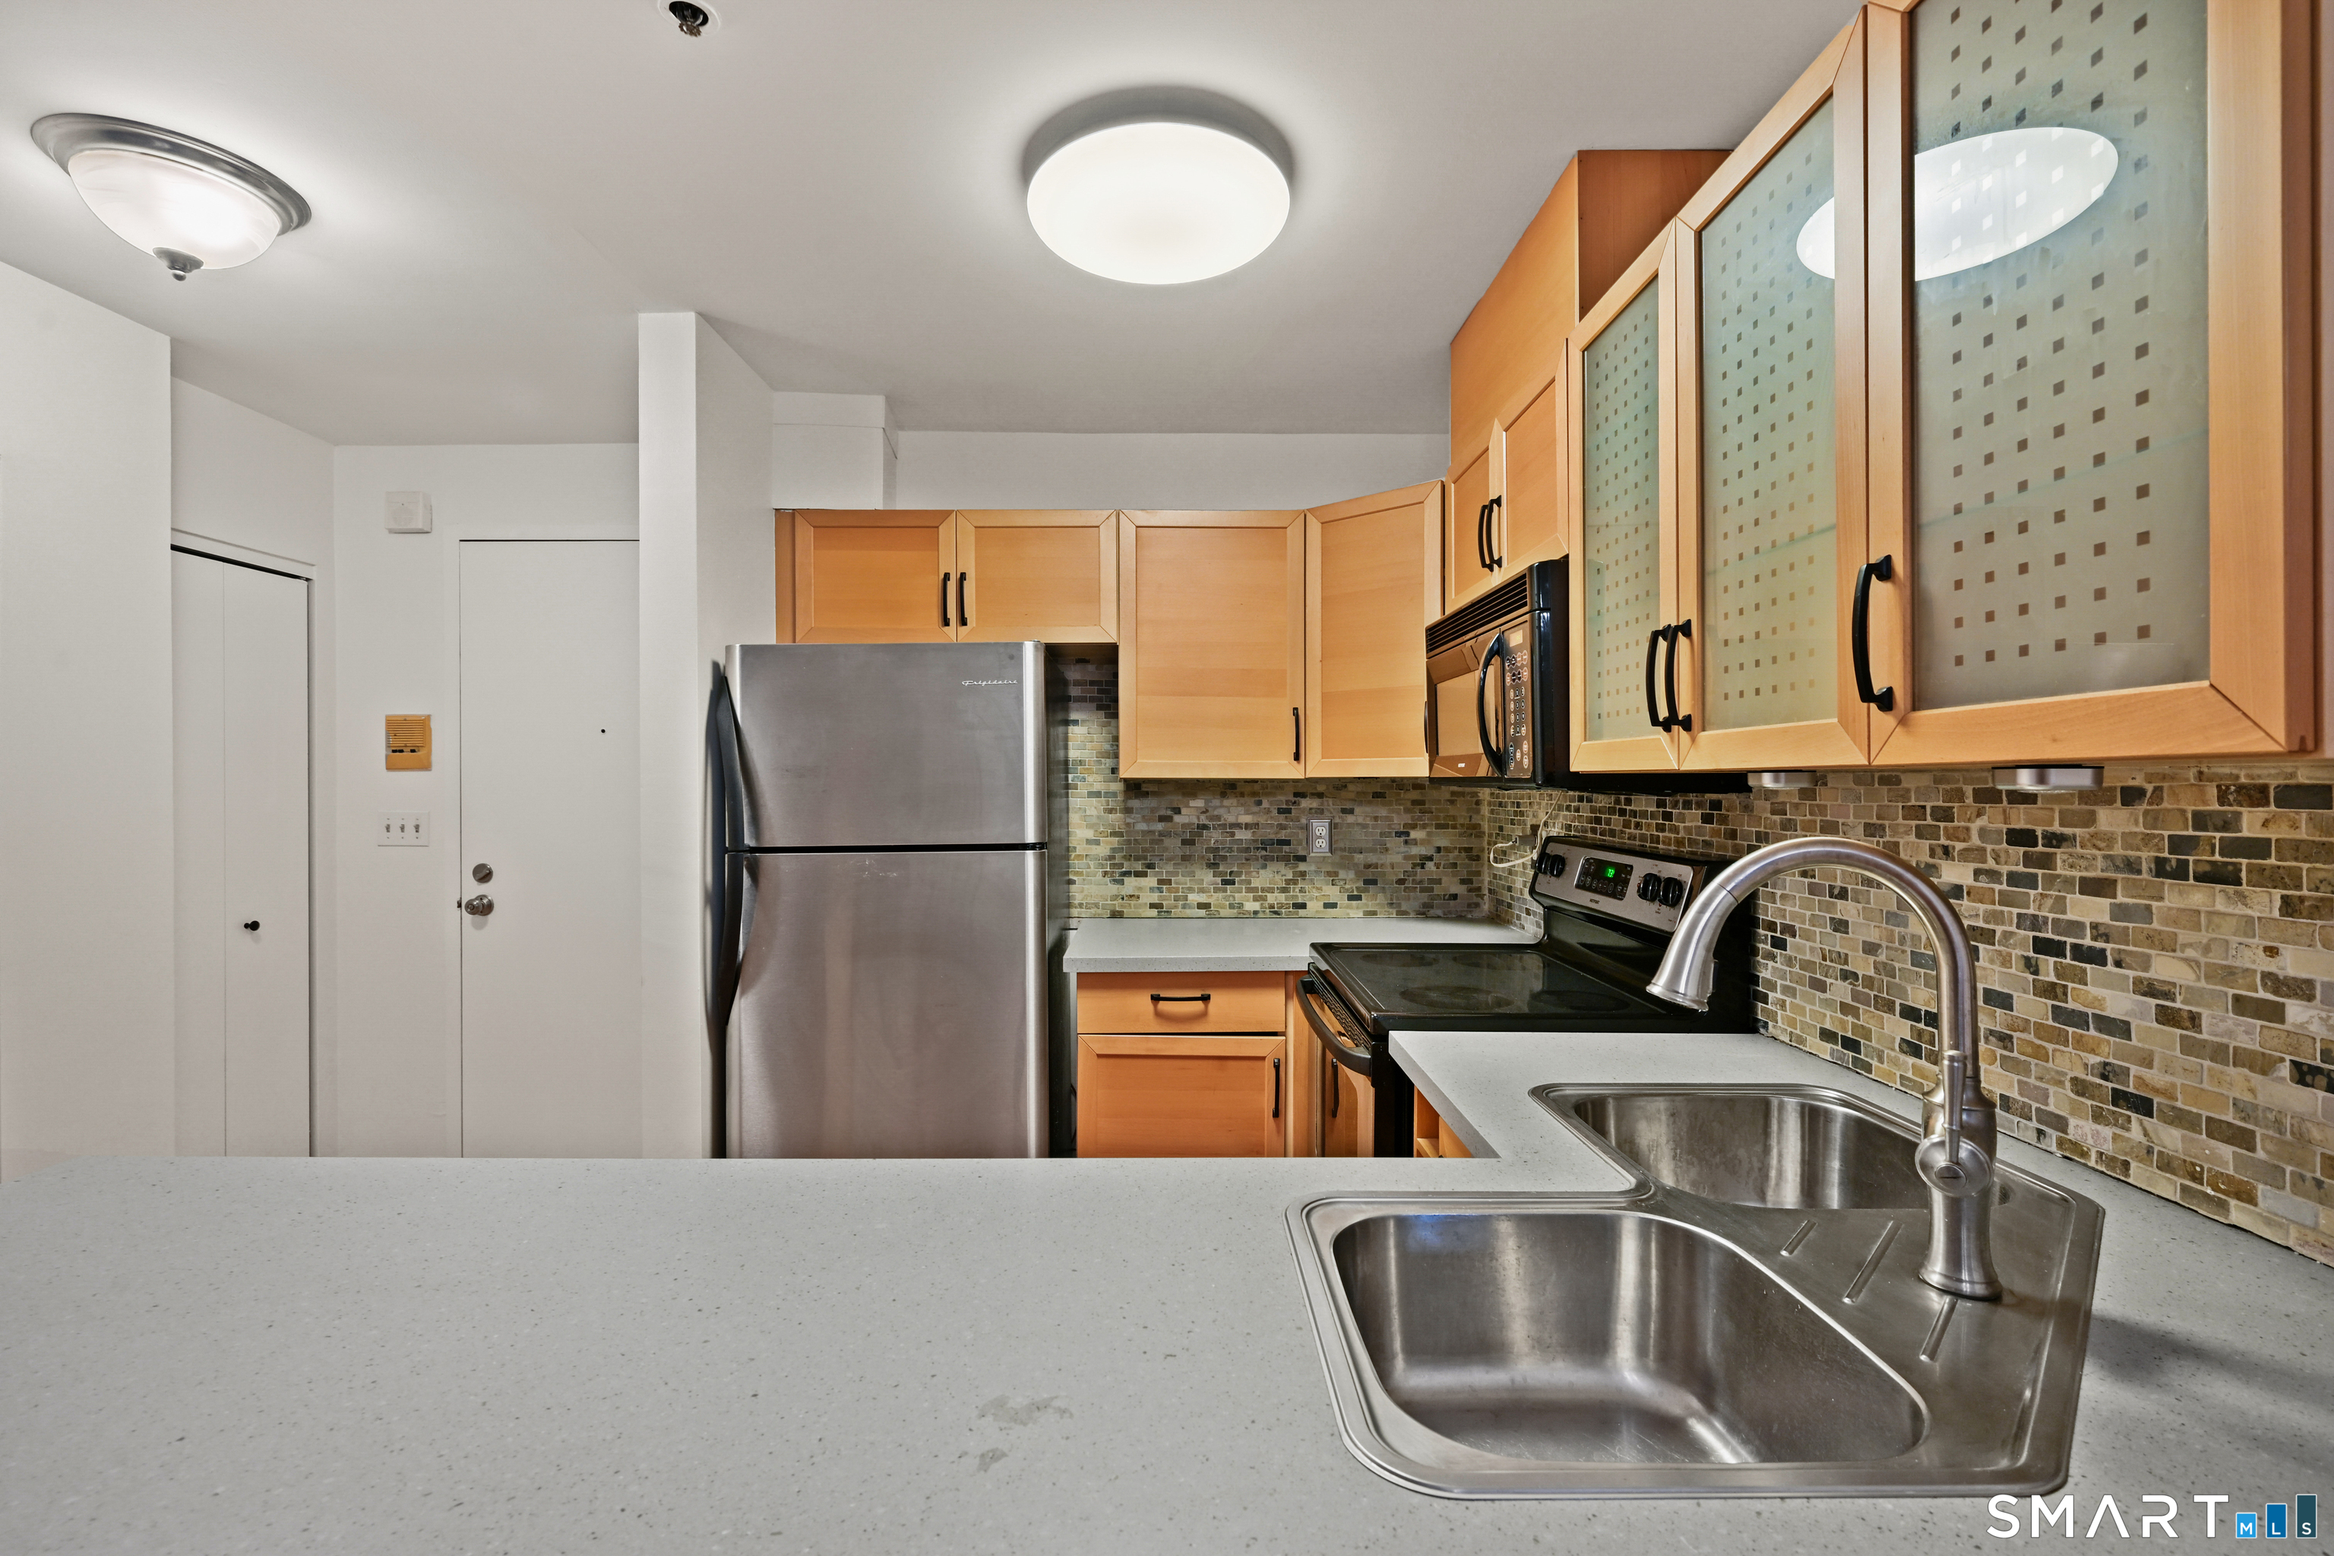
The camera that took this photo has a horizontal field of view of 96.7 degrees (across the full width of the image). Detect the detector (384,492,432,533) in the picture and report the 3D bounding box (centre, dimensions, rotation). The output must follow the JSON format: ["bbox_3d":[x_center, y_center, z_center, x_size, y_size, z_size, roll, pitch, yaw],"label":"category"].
[{"bbox_3d":[-2.423,-0.848,3.317,0.122,0.122,0.043,0,0,0],"label":"detector"}]

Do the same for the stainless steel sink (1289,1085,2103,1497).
[{"bbox_3d":[0.518,0.525,1.023,0.605,0.190,1.080,0,0,45],"label":"stainless steel sink"}]

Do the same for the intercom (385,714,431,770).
[{"bbox_3d":[-2.428,-0.111,3.318,0.140,0.180,0.035,0,0,0],"label":"intercom"}]

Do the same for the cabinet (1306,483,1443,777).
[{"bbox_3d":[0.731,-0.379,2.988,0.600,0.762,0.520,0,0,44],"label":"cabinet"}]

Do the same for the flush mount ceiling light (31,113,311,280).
[{"bbox_3d":[-1.763,-0.980,1.855,0.364,0.184,0.364,0,0,0],"label":"flush mount ceiling light"}]

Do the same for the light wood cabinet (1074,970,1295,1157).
[{"bbox_3d":[0.039,0.918,2.907,0.527,0.875,0.620,0,0,0],"label":"light wood cabinet"}]

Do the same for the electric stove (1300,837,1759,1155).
[{"bbox_3d":[0.661,0.750,2.139,0.695,1.202,0.760,0,0,0],"label":"electric stove"}]

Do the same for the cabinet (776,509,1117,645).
[{"bbox_3d":[-0.623,-0.568,3.100,0.960,0.380,0.325,0,0,0],"label":"cabinet"}]

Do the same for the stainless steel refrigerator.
[{"bbox_3d":[-0.664,0.523,2.812,0.759,1.670,0.810,0,0,0],"label":"stainless steel refrigerator"}]

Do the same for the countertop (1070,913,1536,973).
[{"bbox_3d":[0.367,0.465,2.925,1.255,0.042,0.670,0,0,0],"label":"countertop"}]

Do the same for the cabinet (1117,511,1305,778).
[{"bbox_3d":[0.127,-0.379,3.100,0.534,0.762,0.325,0,0,0],"label":"cabinet"}]

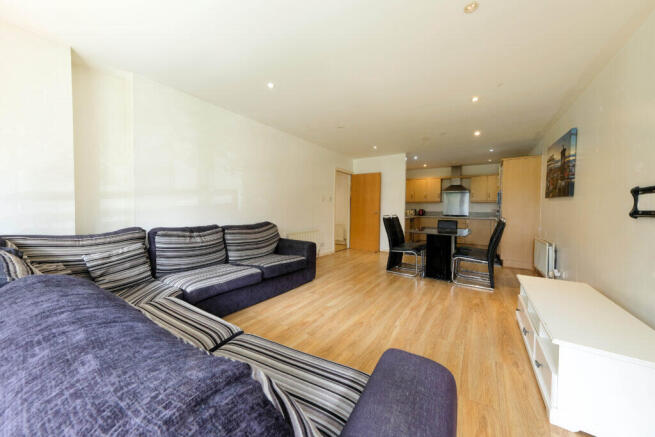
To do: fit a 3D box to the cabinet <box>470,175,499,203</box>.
[{"bbox_3d":[4.197,-0.774,5.852,0.590,0.700,0.330,2,3,33],"label":"cabinet"}]

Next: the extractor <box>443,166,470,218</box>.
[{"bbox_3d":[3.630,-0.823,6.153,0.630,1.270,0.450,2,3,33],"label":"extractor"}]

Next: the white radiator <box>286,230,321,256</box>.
[{"bbox_3d":[-0.481,0.520,4.284,0.110,0.540,0.990,2,3,33],"label":"white radiator"}]

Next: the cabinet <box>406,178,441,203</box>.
[{"bbox_3d":[2.933,-0.844,6.684,0.980,0.725,0.330,2,3,33],"label":"cabinet"}]

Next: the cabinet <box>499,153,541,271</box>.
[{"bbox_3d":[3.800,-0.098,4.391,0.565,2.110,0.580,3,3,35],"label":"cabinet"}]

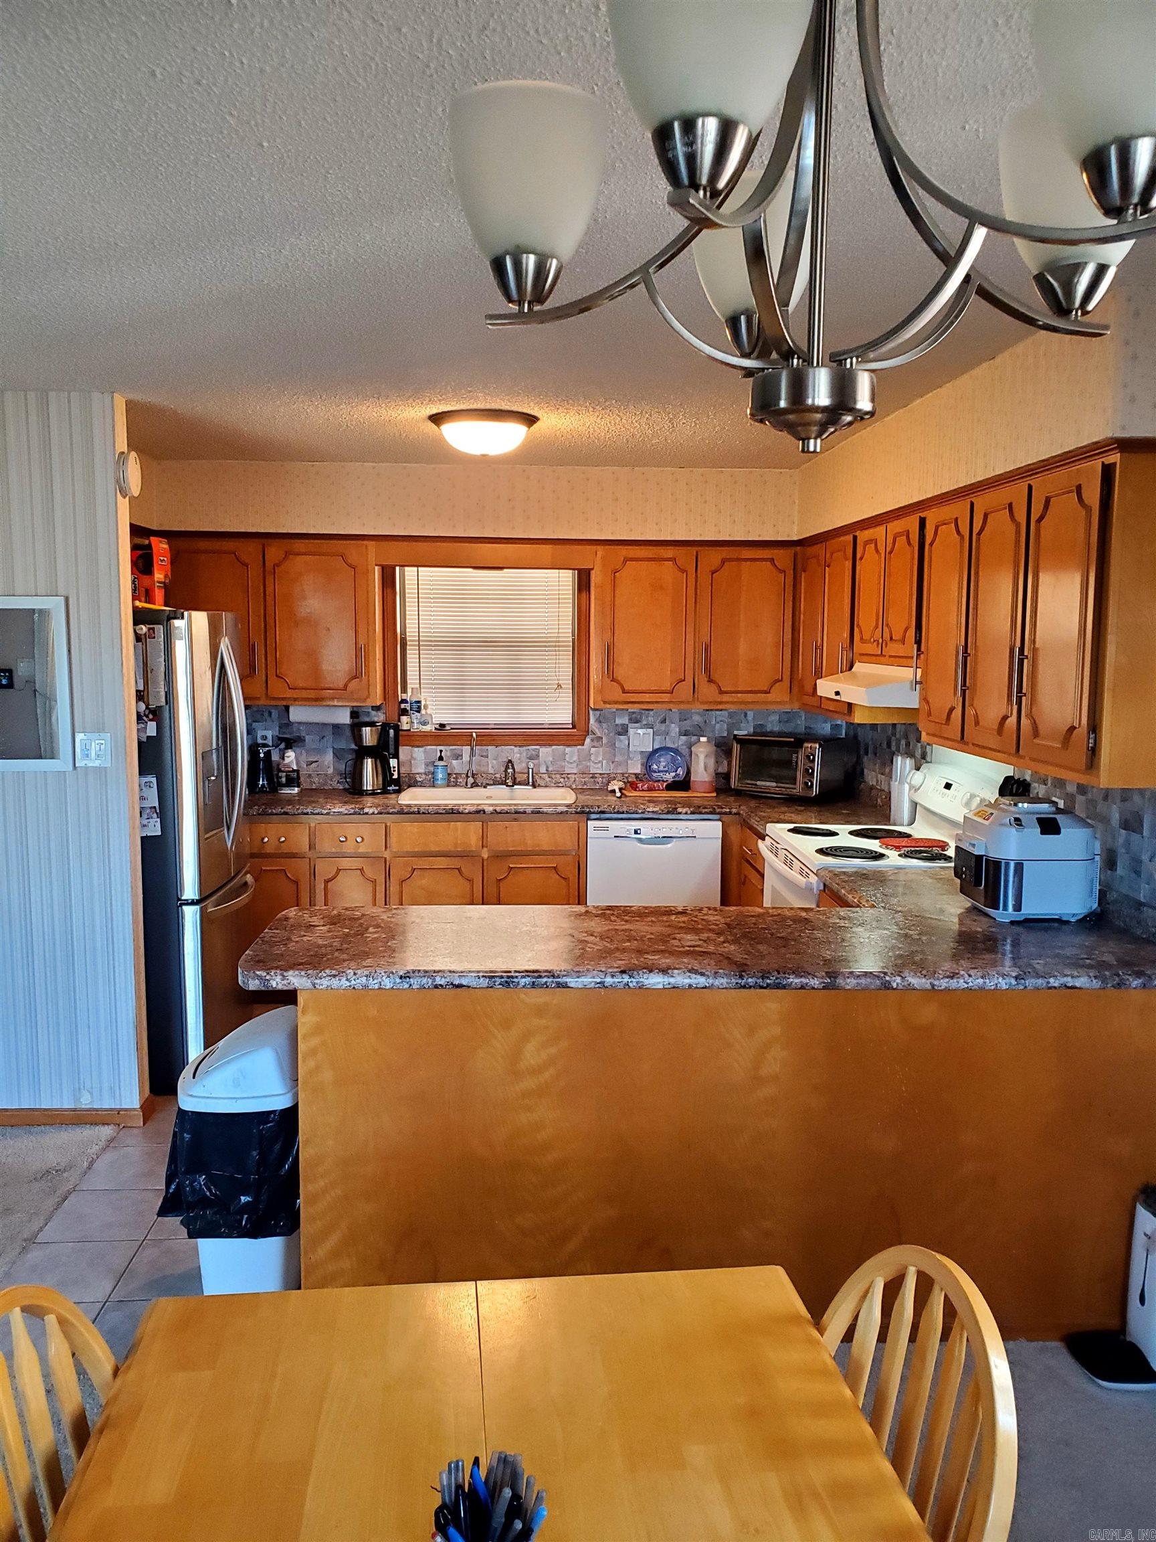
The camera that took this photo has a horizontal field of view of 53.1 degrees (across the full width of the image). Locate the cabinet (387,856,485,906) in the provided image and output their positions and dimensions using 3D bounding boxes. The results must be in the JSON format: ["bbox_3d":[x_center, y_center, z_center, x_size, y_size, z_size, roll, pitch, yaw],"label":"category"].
[{"bbox_3d":[-0.650,0.632,5.471,0.430,0.590,0.605,0,7,-3],"label":"cabinet"}]

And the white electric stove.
[{"bbox_3d":[1.065,0.604,4.266,0.670,1.200,0.760,0,7,-3],"label":"white electric stove"}]

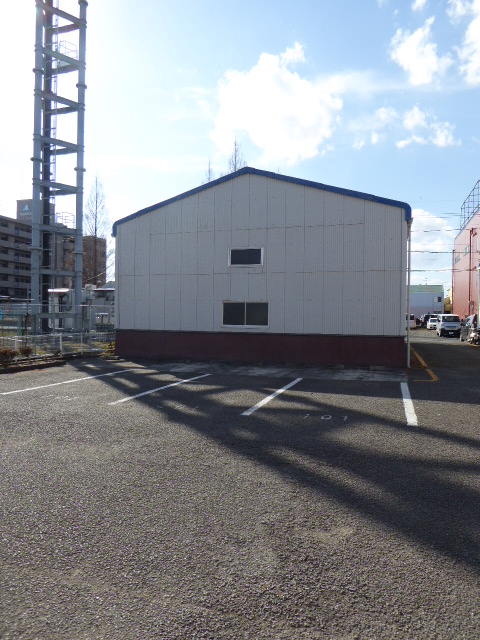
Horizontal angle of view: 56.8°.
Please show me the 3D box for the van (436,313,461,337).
[{"bbox_3d":[17.733,0.493,37.700,1.530,1.920,3.600,1,0,18],"label":"van"}]

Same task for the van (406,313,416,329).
[{"bbox_3d":[21.775,0.244,57.000,1.600,1.950,3.900,1,0,18],"label":"van"}]

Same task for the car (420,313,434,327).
[{"bbox_3d":[27.091,0.241,63.000,1.700,1.700,4.200,1,0,18],"label":"car"}]

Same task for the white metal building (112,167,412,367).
[{"bbox_3d":[2.853,-1.888,23.001,10.480,6.560,17.000,1,0,18],"label":"white metal building"}]

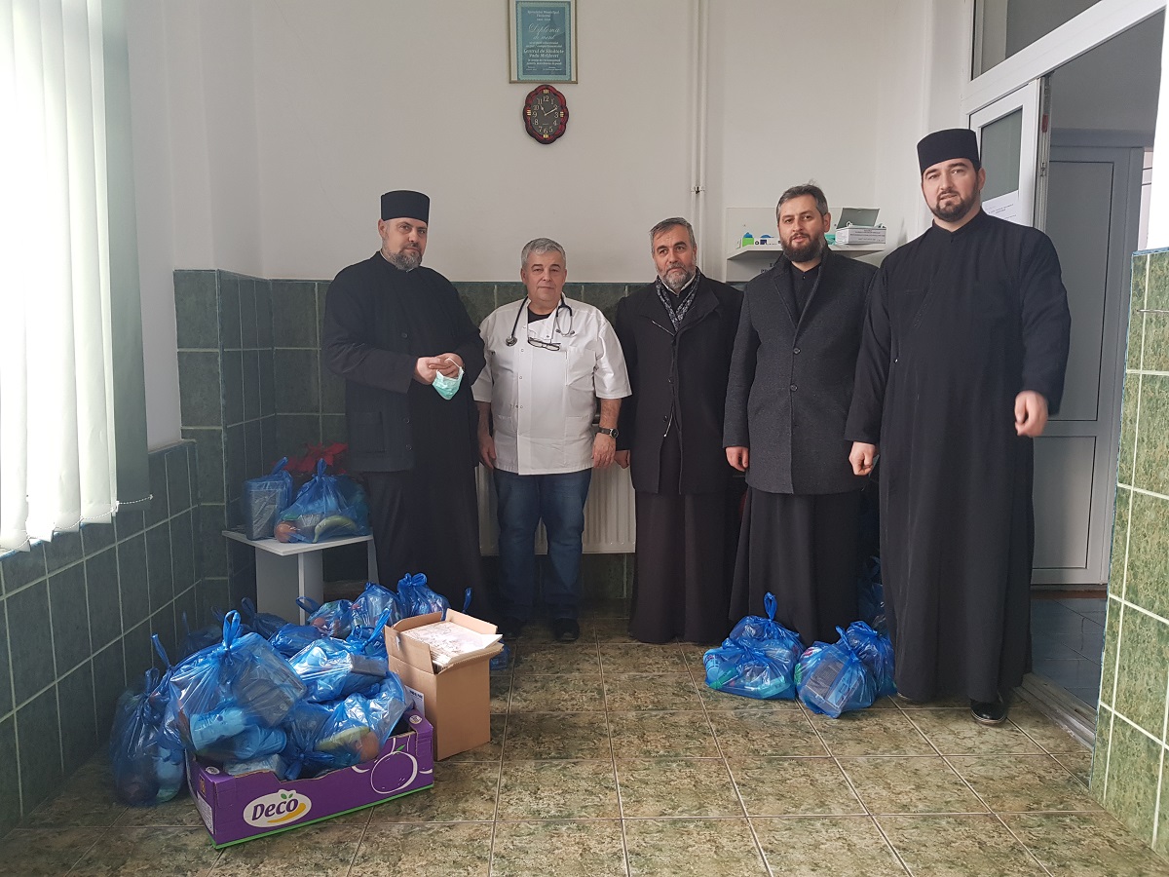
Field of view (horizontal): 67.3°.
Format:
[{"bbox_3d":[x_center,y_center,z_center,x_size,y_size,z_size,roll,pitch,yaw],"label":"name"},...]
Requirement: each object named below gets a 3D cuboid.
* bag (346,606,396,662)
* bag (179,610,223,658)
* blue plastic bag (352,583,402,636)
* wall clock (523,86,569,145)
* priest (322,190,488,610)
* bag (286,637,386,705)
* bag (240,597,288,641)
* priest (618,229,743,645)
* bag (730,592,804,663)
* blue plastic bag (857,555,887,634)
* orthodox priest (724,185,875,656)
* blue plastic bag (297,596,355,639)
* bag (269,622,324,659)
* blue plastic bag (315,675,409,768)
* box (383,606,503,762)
[{"bbox_3d":[-0.700,0.745,2.947,0.250,0.360,0.230,0,7,0],"label":"bag"},{"bbox_3d":[-1.403,0.755,3.289,0.260,0.310,0.240,-2,7,-17],"label":"bag"},{"bbox_3d":[-0.745,0.716,3.196,0.250,0.360,0.240,0,7,0],"label":"blue plastic bag"},{"bbox_3d":[-0.172,-1.443,3.913,0.205,0.260,0.040,-1,7,-4],"label":"wall clock"},{"bbox_3d":[-0.739,-0.070,3.636,0.600,1.870,0.460,-4,8,-29],"label":"priest"},{"bbox_3d":[-0.753,0.702,2.677,0.310,0.230,0.250,-2,7,-18],"label":"bag"},{"bbox_3d":[-1.114,0.749,3.054,0.250,0.360,0.240,-2,7,-18],"label":"bag"},{"bbox_3d":[0.385,-0.027,3.704,0.530,1.760,0.360,0,7,2],"label":"priest"},{"bbox_3d":[0.693,0.757,3.330,0.270,0.300,0.240,0,7,-2],"label":"bag"},{"bbox_3d":[1.220,0.681,3.658,0.290,0.360,0.260,2,7,15],"label":"blue plastic bag"},{"bbox_3d":[0.888,-0.065,3.603,0.580,1.870,0.380,1,7,12],"label":"orthodox priest"},{"bbox_3d":[-0.900,0.742,3.139,0.250,0.320,0.240,0,7,0],"label":"blue plastic bag"},{"bbox_3d":[-0.959,0.758,2.889,0.260,0.290,0.240,-2,7,-18],"label":"bag"},{"bbox_3d":[-0.655,0.824,2.563,0.260,0.230,0.230,-3,7,-22],"label":"blue plastic bag"},{"bbox_3d":[-0.457,0.786,2.801,0.265,0.360,0.215,6,9,44],"label":"box"}]

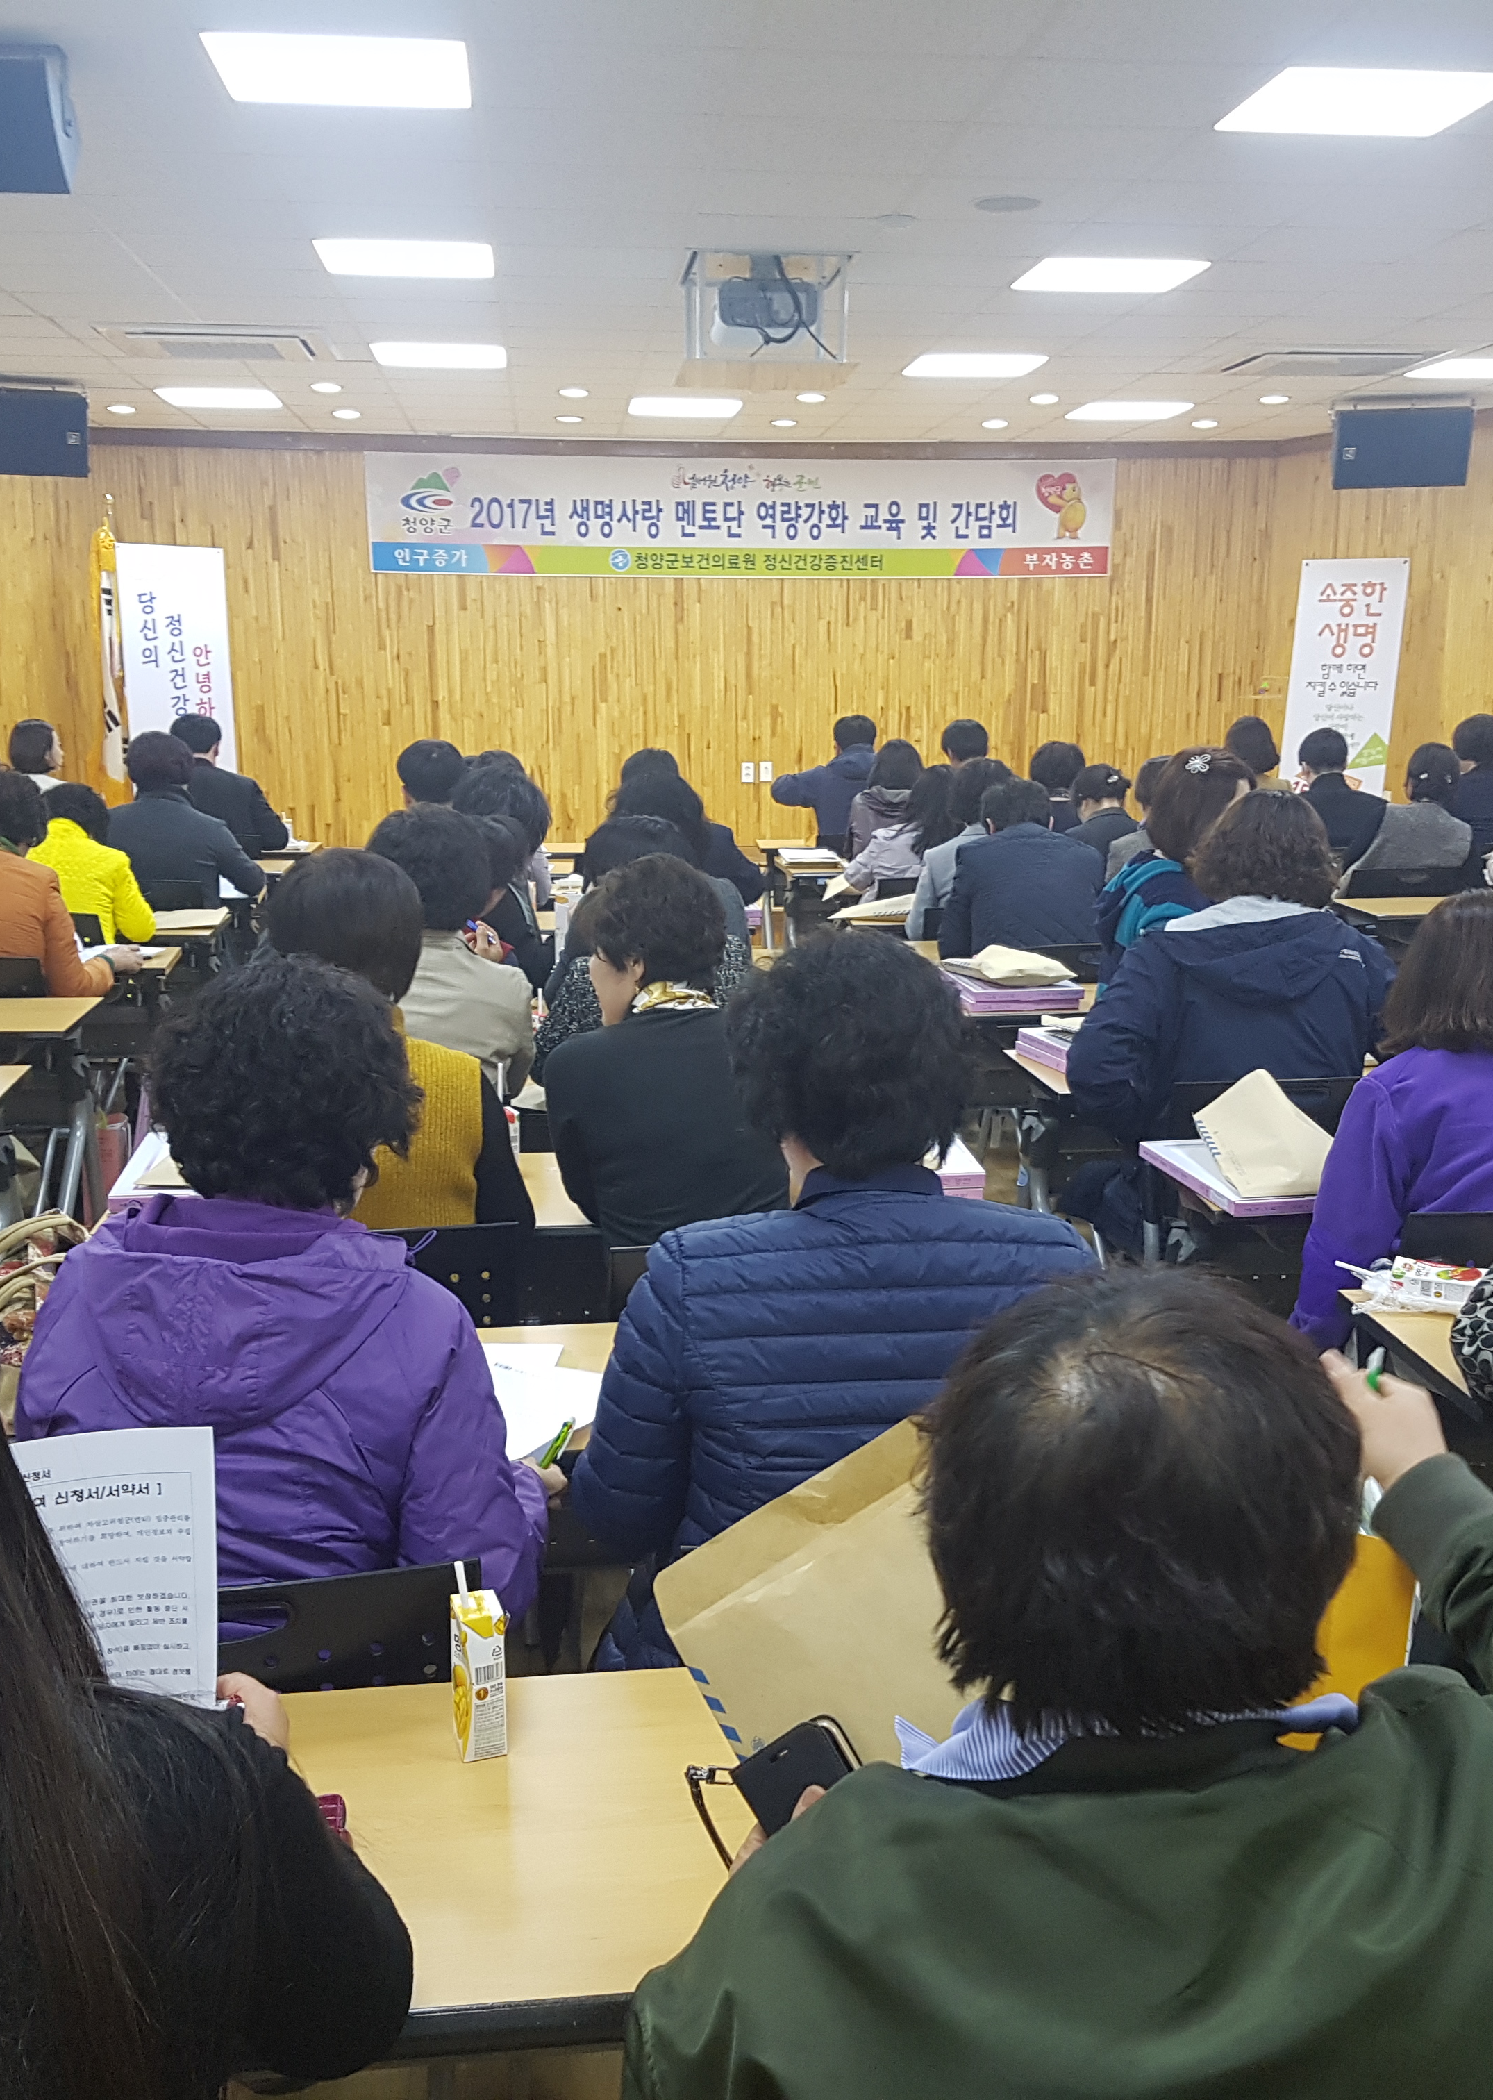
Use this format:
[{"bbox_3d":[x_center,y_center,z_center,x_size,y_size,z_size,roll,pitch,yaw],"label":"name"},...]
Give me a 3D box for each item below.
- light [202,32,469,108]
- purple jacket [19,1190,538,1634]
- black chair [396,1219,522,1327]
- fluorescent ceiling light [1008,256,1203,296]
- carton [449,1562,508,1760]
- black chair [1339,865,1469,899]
[{"bbox_3d":[-0.985,-2.415,5.153,0.605,0.060,0.605,-1,10,-5],"label":"light"},{"bbox_3d":[-0.444,0.420,2.018,0.500,0.620,0.420,-1,11,-5],"label":"purple jacket"},{"bbox_3d":[-0.556,0.612,3.108,0.480,0.820,0.530,-1,10,-5],"label":"black chair"},{"bbox_3d":[1.345,-2.895,7.812,0.605,0.060,0.605,-1,10,-5],"label":"fluorescent ceiling light"},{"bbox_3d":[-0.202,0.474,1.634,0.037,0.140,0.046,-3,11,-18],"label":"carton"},{"bbox_3d":[2.358,-0.288,7.900,0.480,0.810,0.530,-3,11,-14],"label":"black chair"}]

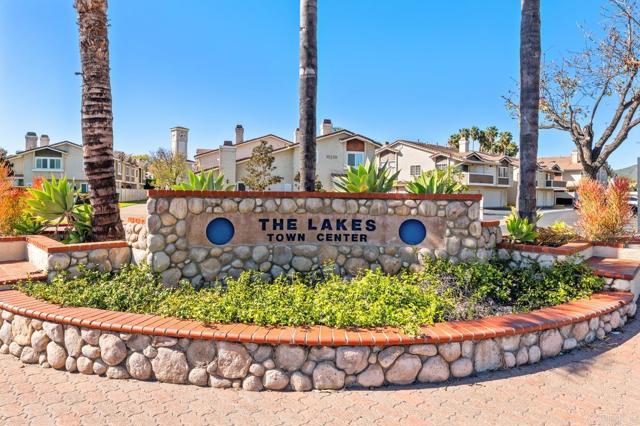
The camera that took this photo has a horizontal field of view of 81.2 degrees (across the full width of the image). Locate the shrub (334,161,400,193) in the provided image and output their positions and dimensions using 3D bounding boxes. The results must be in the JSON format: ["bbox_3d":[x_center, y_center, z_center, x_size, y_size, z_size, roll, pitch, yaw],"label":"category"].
[{"bbox_3d":[0.690,-0.302,5.391,0.950,0.920,0.900,0,3,0],"label":"shrub"}]

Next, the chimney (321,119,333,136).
[{"bbox_3d":[0.608,-7.223,31.681,0.800,1.700,0.800,-1,3,-20],"label":"chimney"}]

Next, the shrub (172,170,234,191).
[{"bbox_3d":[-1.700,-0.222,5.446,0.900,0.800,0.850,0,3,0],"label":"shrub"}]

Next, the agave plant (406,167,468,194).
[{"bbox_3d":[1.718,-0.258,5.443,0.880,0.860,0.850,0,3,0],"label":"agave plant"}]

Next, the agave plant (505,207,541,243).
[{"bbox_3d":[2.669,0.143,4.962,0.460,0.480,0.450,0,3,0],"label":"agave plant"}]

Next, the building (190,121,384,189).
[{"bbox_3d":[-3.944,-4.143,34.547,15.000,7.600,13.000,-1,3,-20],"label":"building"}]

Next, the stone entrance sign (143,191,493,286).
[{"bbox_3d":[-0.022,0.315,4.641,4.100,1.140,0.420,0,3,0],"label":"stone entrance sign"}]

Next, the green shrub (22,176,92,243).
[{"bbox_3d":[-3.342,-0.039,4.755,0.820,0.820,0.760,0,3,0],"label":"green shrub"}]

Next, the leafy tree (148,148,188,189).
[{"bbox_3d":[-15.405,-3.637,37.872,4.000,5.900,4.000,0,3,0],"label":"leafy tree"}]

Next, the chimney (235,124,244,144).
[{"bbox_3d":[-7.715,-7.479,35.676,0.700,1.900,0.700,-1,3,-20],"label":"chimney"}]

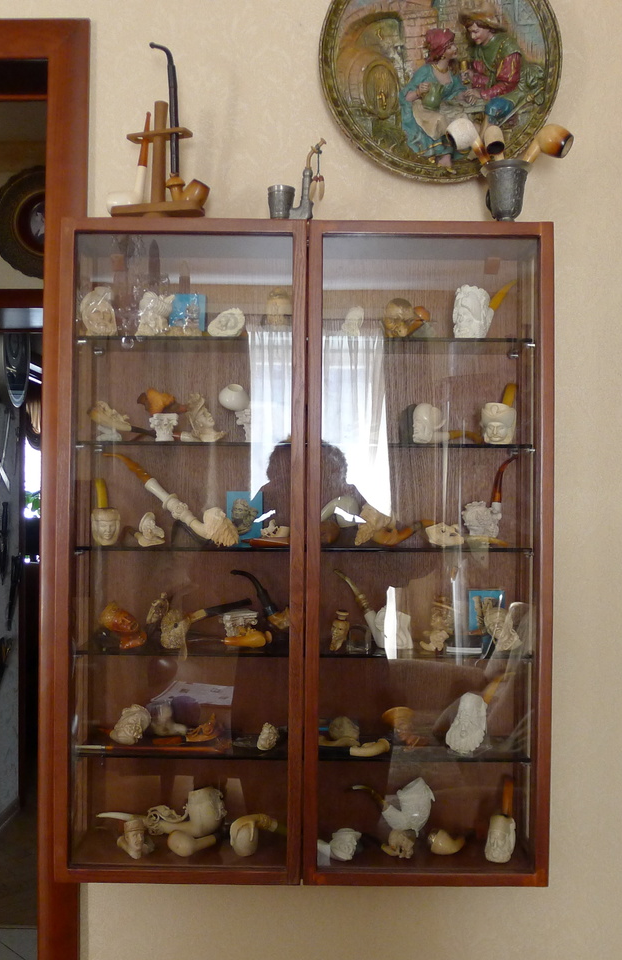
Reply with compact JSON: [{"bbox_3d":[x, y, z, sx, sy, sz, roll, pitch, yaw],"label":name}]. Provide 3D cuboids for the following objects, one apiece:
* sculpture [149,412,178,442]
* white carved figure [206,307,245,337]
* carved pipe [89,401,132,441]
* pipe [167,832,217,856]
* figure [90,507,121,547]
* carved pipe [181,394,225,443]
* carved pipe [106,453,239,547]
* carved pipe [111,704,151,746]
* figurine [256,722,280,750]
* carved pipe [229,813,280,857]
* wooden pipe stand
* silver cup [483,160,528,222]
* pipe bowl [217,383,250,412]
[{"bbox_3d":[-0.200,-0.071,1.205,0.038,0.041,0.037,1,0,-1],"label":"sculpture"},{"bbox_3d":[-0.107,-0.200,1.135,0.047,0.040,0.036,1,0,0],"label":"white carved figure"},{"bbox_3d":[-0.275,-0.081,1.215,0.055,0.054,0.035,0,0,-11],"label":"carved pipe"},{"bbox_3d":[-0.160,0.492,1.200,0.063,0.030,0.035,1,0,-18],"label":"pipe"},{"bbox_3d":[-0.277,0.063,1.200,0.037,0.051,0.042,1,0,-19],"label":"figure"},{"bbox_3d":[-0.139,-0.079,1.135,0.056,0.065,0.042,0,0,22],"label":"carved pipe"},{"bbox_3d":[-0.190,0.027,1.215,0.180,0.125,0.045,0,0,6],"label":"carved pipe"},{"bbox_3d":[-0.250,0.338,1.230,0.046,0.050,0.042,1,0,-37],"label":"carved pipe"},{"bbox_3d":[-0.058,0.347,1.200,0.027,0.035,0.027,1,0,-27],"label":"figurine"},{"bbox_3d":[-0.077,0.479,1.200,0.066,0.053,0.036,0,0,0],"label":"carved pipe"},{"bbox_3d":[-0.194,-0.400,1.123,0.118,0.158,0.050,0,0,16],"label":"wooden pipe stand"},{"bbox_3d":[0.246,-0.358,1.128,0.056,0.085,0.057,1,0,0],"label":"silver cup"},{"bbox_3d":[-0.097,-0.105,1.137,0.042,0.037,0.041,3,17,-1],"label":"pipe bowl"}]

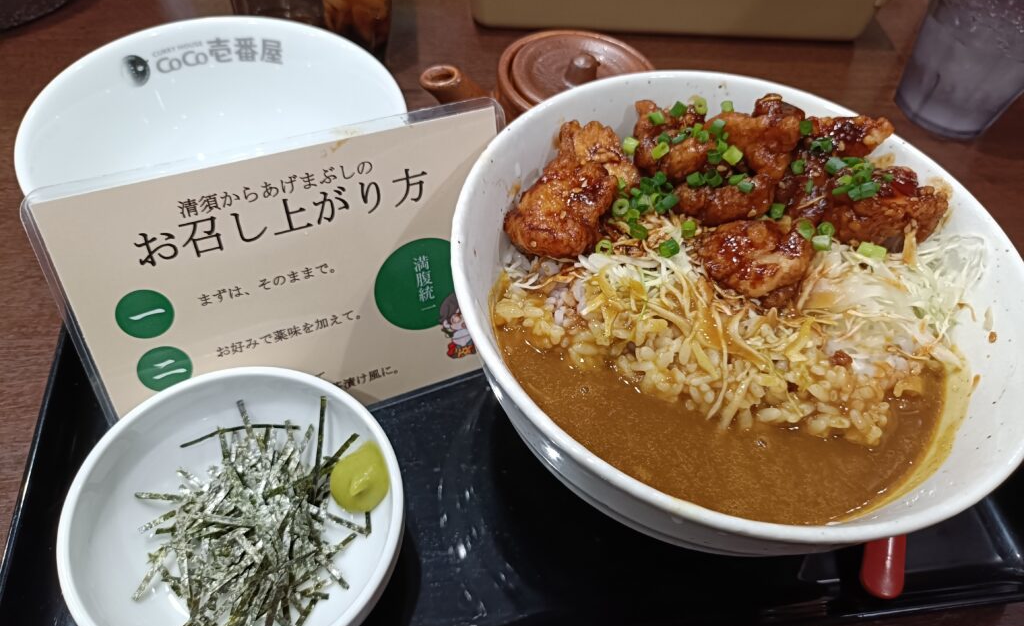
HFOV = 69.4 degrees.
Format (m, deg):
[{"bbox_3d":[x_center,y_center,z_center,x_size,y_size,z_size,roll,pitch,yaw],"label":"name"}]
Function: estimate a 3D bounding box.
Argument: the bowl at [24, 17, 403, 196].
[{"bbox_3d":[-0.118,-0.057,0.321,0.148,0.065,0.148,3,54,-4],"label":"bowl"}]

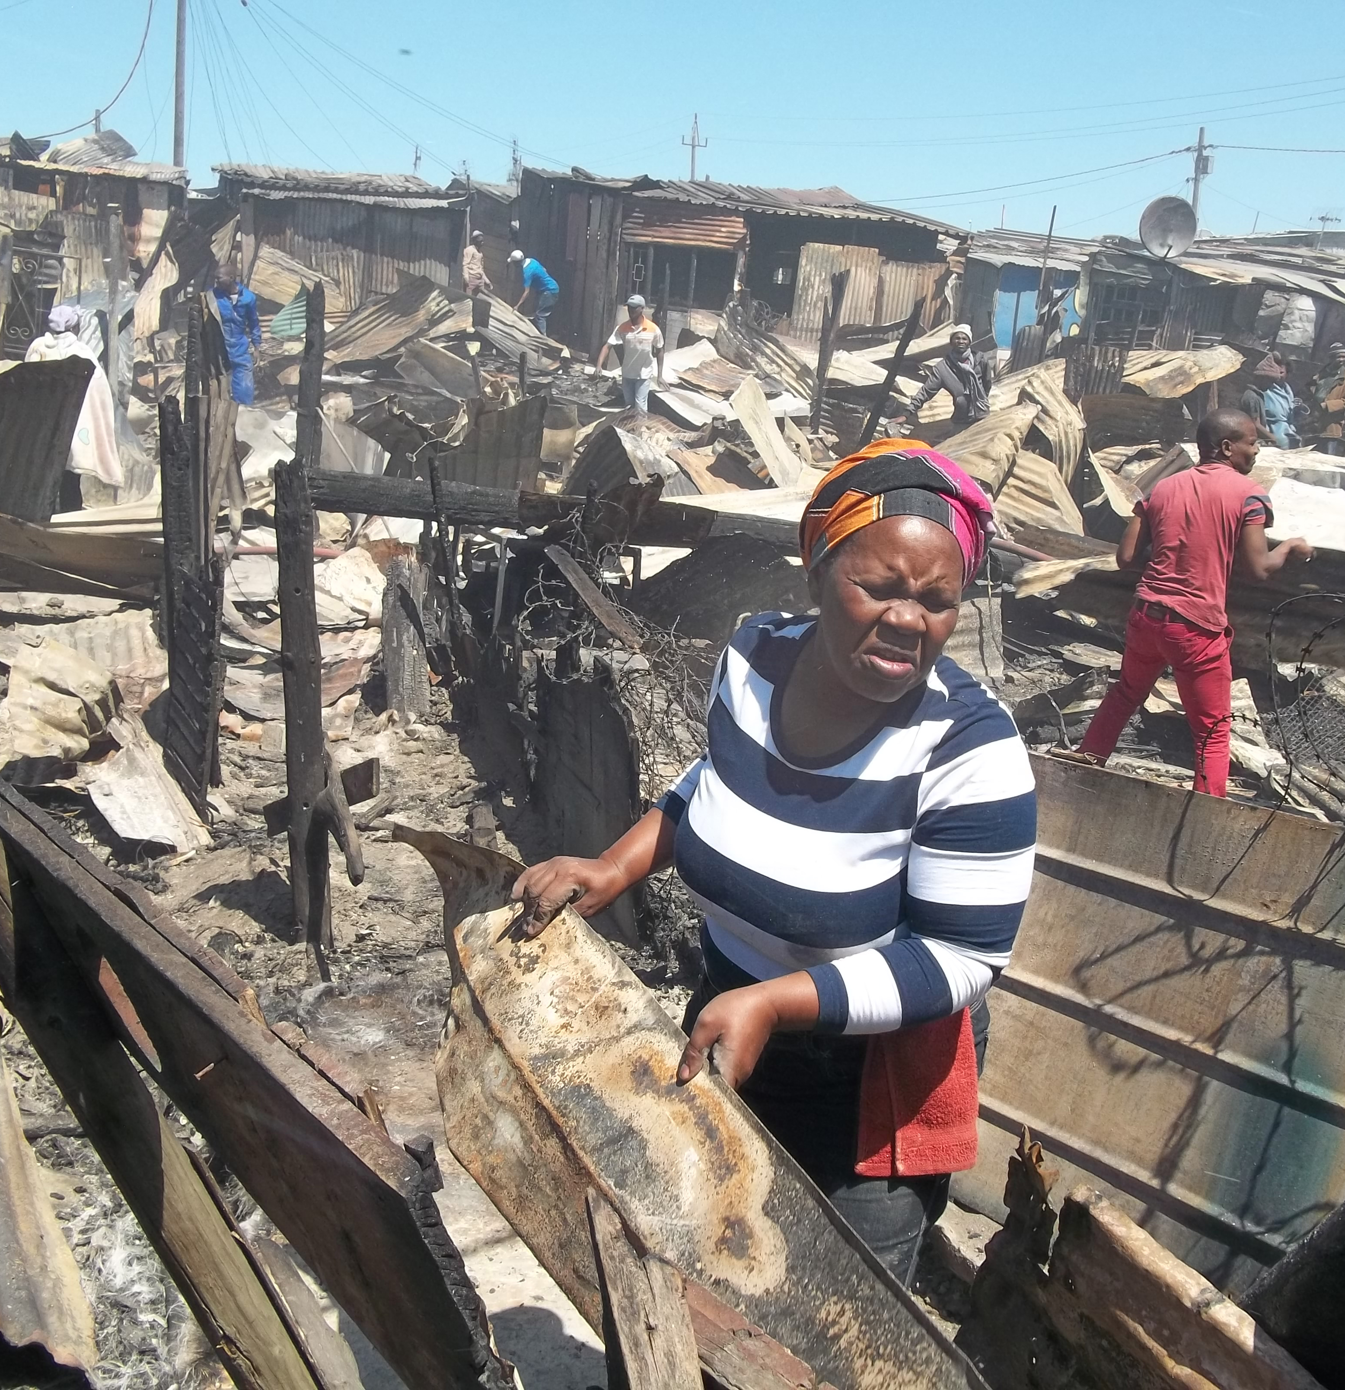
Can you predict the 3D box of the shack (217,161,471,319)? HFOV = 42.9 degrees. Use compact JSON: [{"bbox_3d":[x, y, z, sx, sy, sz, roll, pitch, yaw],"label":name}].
[{"bbox_3d":[-4.643,-5.942,24.061,3.700,2.700,3.200,-1,16,-17],"label":"shack"}]

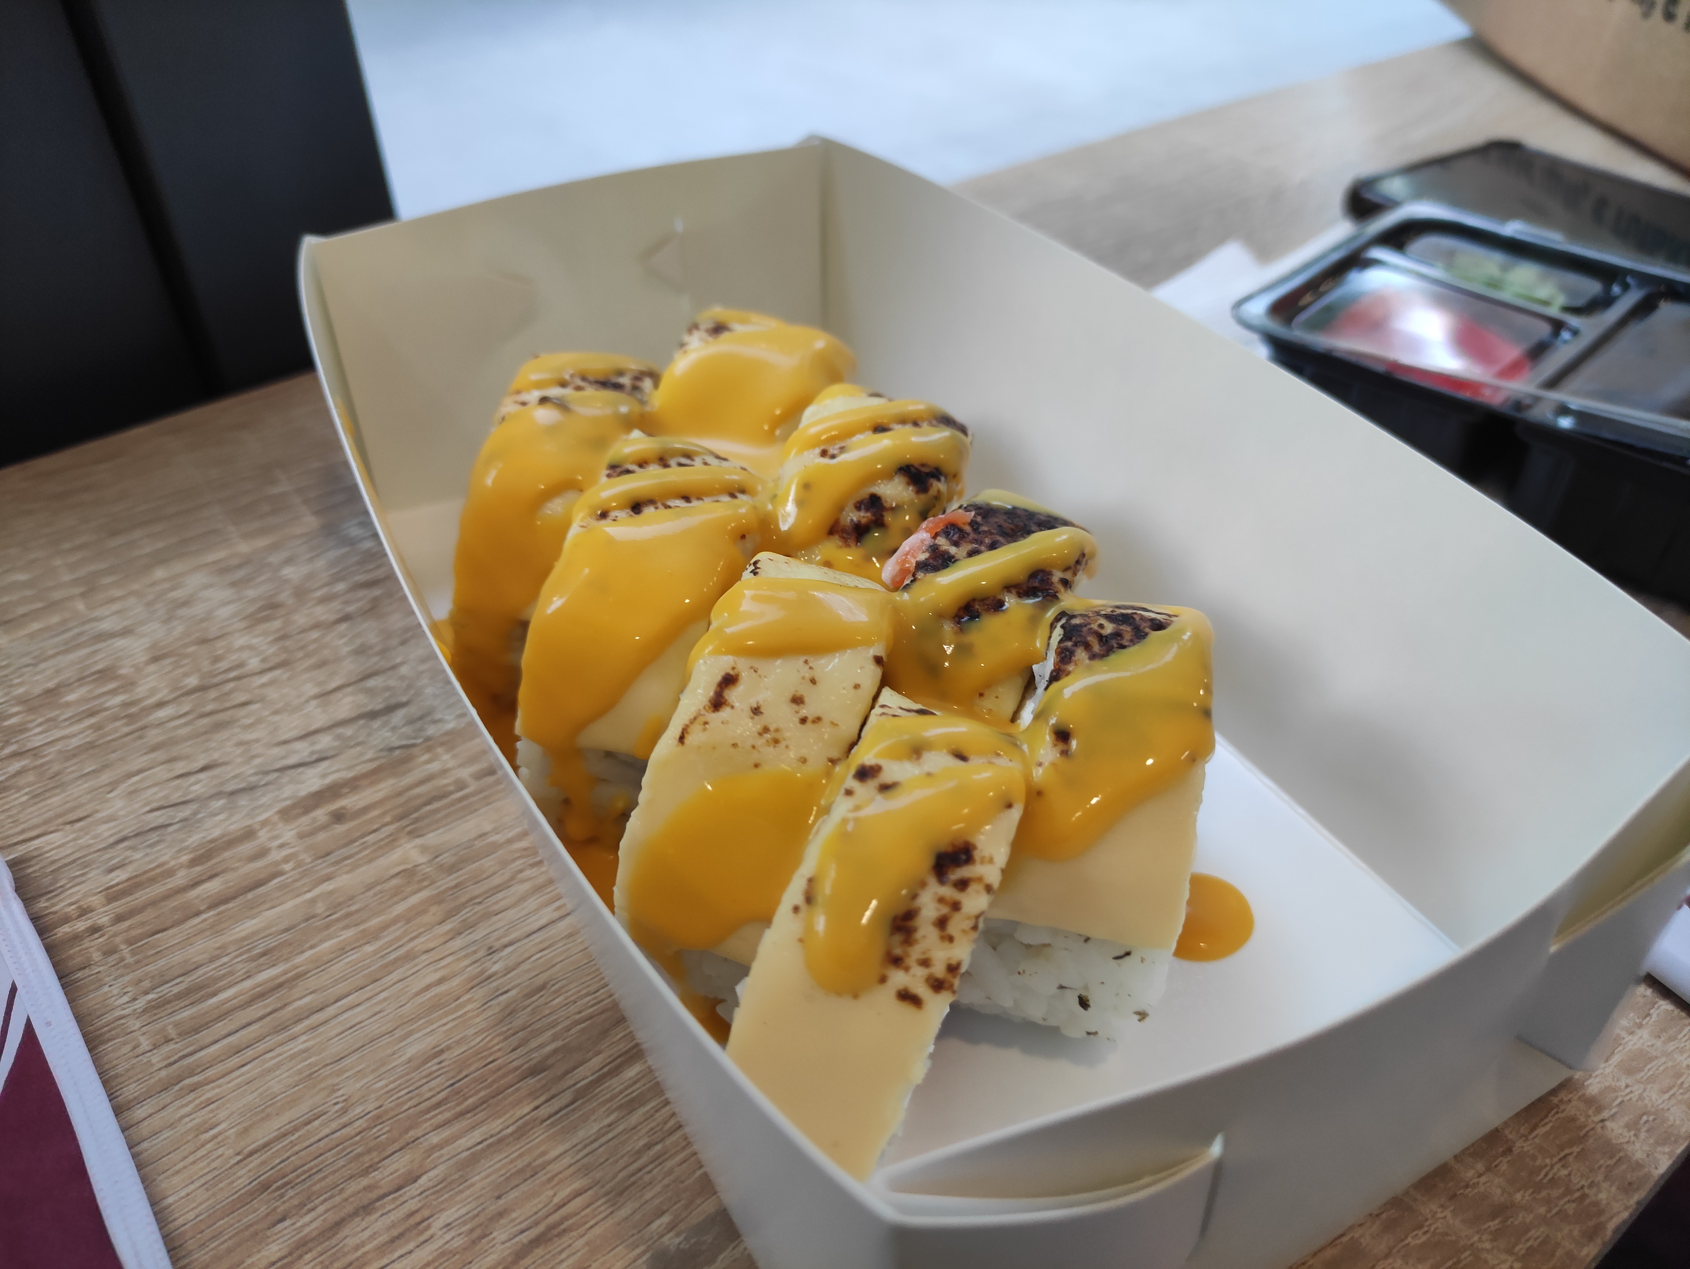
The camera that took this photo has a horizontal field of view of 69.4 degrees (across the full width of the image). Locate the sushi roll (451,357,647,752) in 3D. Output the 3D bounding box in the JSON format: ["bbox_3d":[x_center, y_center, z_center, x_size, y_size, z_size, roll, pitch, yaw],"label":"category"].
[{"bbox_3d":[-0.043,-0.018,0.201,0.024,0.048,0.047,17,41,0],"label":"sushi roll"}]

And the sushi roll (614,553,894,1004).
[{"bbox_3d":[-0.011,0.014,0.163,0.021,0.046,0.048,19,41,1],"label":"sushi roll"}]

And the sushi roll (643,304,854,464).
[{"bbox_3d":[-0.017,-0.032,0.220,0.024,0.045,0.046,16,42,6],"label":"sushi roll"}]

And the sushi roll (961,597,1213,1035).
[{"bbox_3d":[0.033,0.019,0.161,0.023,0.045,0.047,11,41,9],"label":"sushi roll"}]

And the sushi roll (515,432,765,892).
[{"bbox_3d":[-0.028,-0.002,0.182,0.022,0.048,0.048,17,41,0],"label":"sushi roll"}]

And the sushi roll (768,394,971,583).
[{"bbox_3d":[0.004,-0.015,0.200,0.023,0.045,0.046,13,41,7],"label":"sushi roll"}]

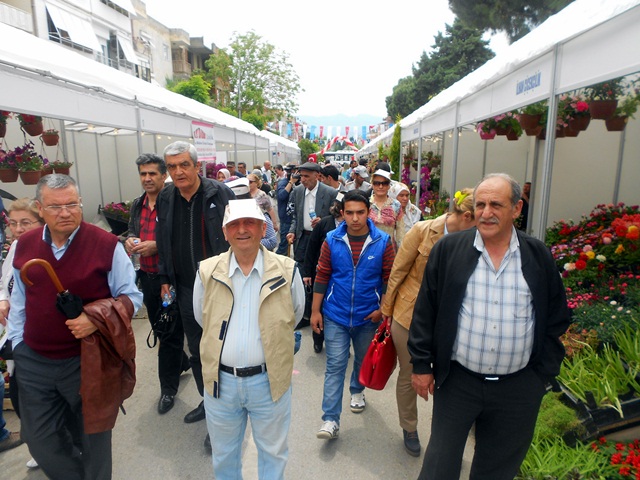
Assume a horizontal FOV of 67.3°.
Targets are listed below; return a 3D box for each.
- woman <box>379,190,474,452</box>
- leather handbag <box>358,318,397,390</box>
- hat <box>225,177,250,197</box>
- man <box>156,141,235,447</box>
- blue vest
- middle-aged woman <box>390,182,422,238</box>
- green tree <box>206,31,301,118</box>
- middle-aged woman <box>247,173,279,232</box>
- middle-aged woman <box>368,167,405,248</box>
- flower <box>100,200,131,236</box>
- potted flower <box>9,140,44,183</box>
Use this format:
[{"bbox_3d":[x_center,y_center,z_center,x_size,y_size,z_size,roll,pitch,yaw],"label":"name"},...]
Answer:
[{"bbox_3d":[0.653,0.485,2.741,0.560,1.552,0.420,-3,10,-14],"label":"woman"},{"bbox_3d":[0.325,0.648,2.720,0.160,0.390,0.300,14,10,19],"label":"leather handbag"},{"bbox_3d":[-0.695,-0.456,4.100,0.240,0.160,0.270,3,10,22],"label":"hat"},{"bbox_3d":[-0.628,0.374,2.699,0.540,1.817,0.420,0,10,3],"label":"man"},{"bbox_3d":[0.213,0.195,2.880,0.410,0.620,0.280,0,10,3],"label":"blue vest"},{"bbox_3d":[0.877,0.154,4.947,0.460,1.463,0.340,-2,10,-6],"label":"middle-aged woman"},{"bbox_3d":[-4.578,-9.249,33.923,6.800,10.458,6.800,-1,10,0],"label":"green tree"},{"bbox_3d":[-0.666,-0.015,5.777,0.360,1.555,0.450,-10,13,-44],"label":"middle-aged woman"},{"bbox_3d":[0.542,0.189,4.293,0.460,1.621,0.340,0,10,3],"label":"middle-aged woman"},{"bbox_3d":[-2.599,-0.277,6.200,0.420,0.420,0.480,6,12,36],"label":"flower"},{"bbox_3d":[-2.931,-0.774,4.800,0.360,0.420,0.340,-6,11,-26],"label":"potted flower"}]

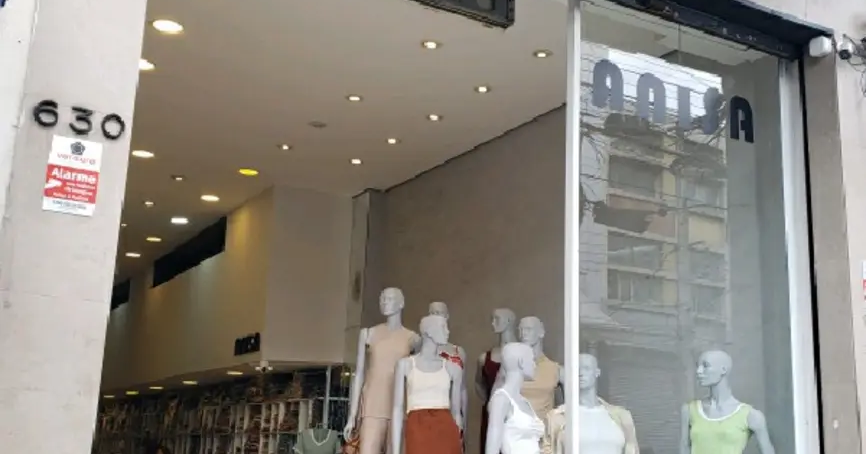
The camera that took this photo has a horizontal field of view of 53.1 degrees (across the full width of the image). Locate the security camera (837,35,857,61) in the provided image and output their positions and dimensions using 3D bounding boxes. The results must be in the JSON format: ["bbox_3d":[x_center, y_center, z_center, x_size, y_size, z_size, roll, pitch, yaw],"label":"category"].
[{"bbox_3d":[2.173,-0.945,4.562,0.085,0.090,0.130,-2,27,18],"label":"security camera"}]

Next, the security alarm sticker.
[{"bbox_3d":[-1.158,-0.164,2.793,0.147,0.250,0.004,9,-16,-24],"label":"security alarm sticker"}]

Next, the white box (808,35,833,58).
[{"bbox_3d":[2.101,-0.975,4.694,0.070,0.106,0.090,9,-15,-25],"label":"white box"}]

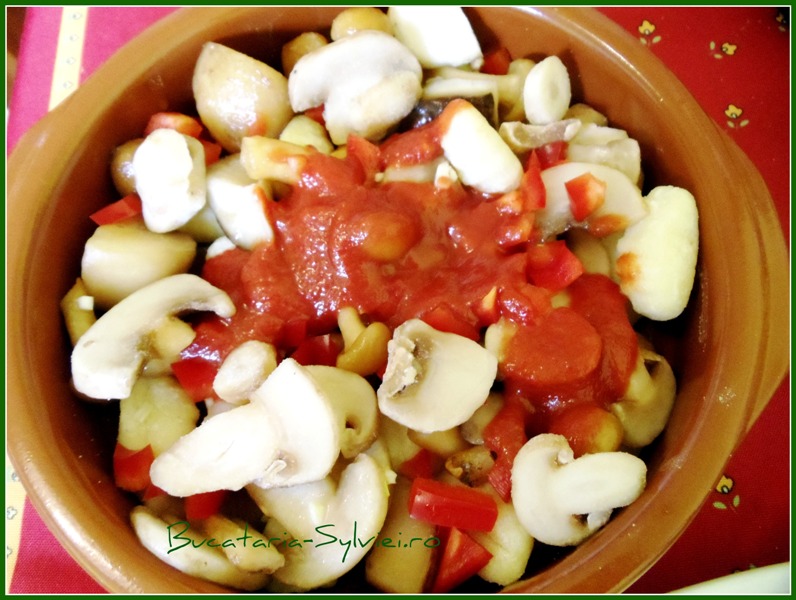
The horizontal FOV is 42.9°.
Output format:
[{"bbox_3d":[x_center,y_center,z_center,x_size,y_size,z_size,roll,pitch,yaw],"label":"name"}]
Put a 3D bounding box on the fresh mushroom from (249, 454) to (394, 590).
[{"bbox_3d":[-0.025,0.068,0.316,0.038,0.014,0.043,42,79,0],"label":"fresh mushroom"}]

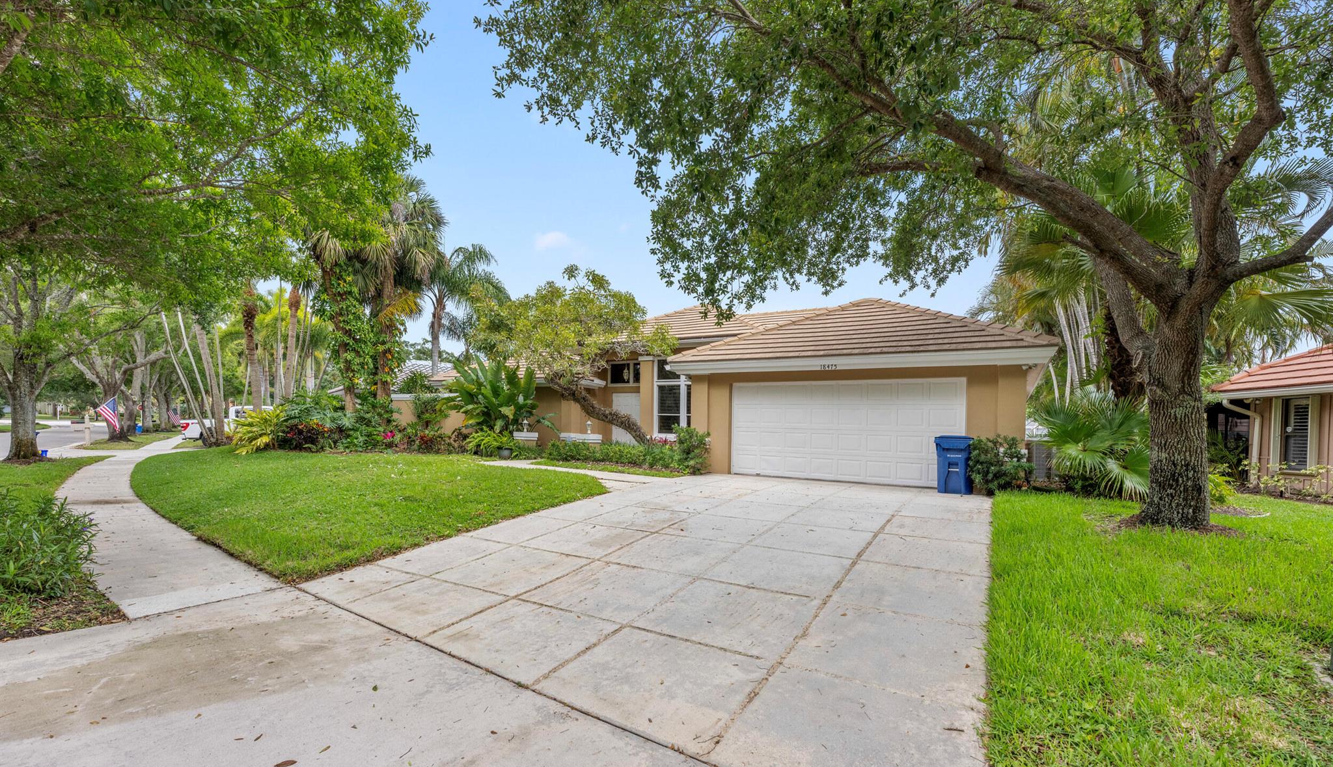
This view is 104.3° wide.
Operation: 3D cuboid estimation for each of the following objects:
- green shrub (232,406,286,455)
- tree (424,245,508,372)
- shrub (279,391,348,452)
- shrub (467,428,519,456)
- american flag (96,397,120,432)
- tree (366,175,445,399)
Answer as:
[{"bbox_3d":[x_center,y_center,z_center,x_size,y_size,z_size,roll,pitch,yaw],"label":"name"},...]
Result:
[{"bbox_3d":[-15.103,1.756,19.200,1.600,1.800,1.500,2,-3,-38],"label":"green shrub"},{"bbox_3d":[-9.965,-2.050,25.500,4.500,9.500,4.400,1,-3,-21],"label":"tree"},{"bbox_3d":[-13.759,1.482,20.200,2.300,2.300,2.000,2,-3,-34],"label":"shrub"},{"bbox_3d":[-5.620,1.923,16.700,1.500,0.950,1.300,1,-3,-18],"label":"shrub"},{"bbox_3d":[-28.593,1.598,26.500,0.350,1.800,0.850,-2,-4,43],"label":"american flag"},{"bbox_3d":[-10.553,-2.843,20.800,3.200,10.300,3.100,2,-3,-27],"label":"tree"}]

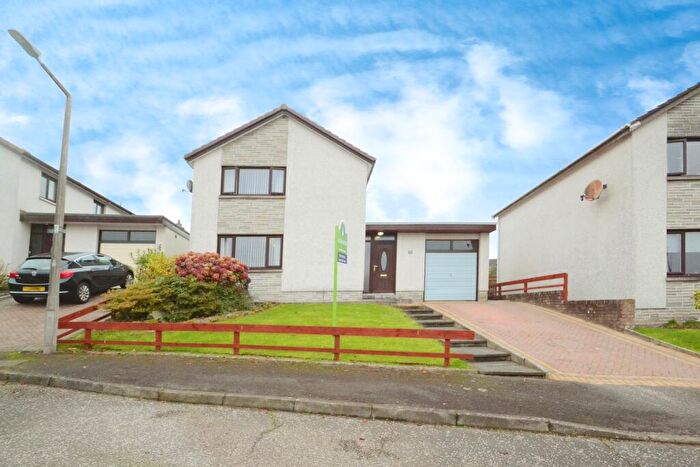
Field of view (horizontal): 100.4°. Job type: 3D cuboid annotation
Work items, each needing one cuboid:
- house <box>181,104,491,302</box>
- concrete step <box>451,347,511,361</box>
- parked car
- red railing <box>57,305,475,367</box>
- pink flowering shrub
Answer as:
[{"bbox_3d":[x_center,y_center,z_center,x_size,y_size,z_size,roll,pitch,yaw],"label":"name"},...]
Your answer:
[{"bbox_3d":[-0.450,-1.050,15.800,12.500,7.950,8.600,1,-3,-3],"label":"house"},{"bbox_3d":[2.620,2.420,5.850,1.050,0.150,0.550,1,-3,-3],"label":"concrete step"},{"bbox_3d":[-9.950,1.530,11.000,1.810,1.500,4.420,2,-3,-12],"label":"parked car"},{"bbox_3d":[-2.300,2.170,6.500,9.300,0.880,1.300,0,-3,12],"label":"red railing"},{"bbox_3d":[-4.750,1.250,10.100,2.300,1.250,1.700,1,-3,-3],"label":"pink flowering shrub"}]

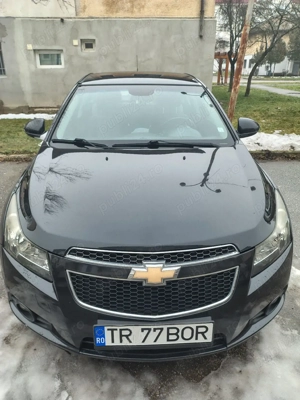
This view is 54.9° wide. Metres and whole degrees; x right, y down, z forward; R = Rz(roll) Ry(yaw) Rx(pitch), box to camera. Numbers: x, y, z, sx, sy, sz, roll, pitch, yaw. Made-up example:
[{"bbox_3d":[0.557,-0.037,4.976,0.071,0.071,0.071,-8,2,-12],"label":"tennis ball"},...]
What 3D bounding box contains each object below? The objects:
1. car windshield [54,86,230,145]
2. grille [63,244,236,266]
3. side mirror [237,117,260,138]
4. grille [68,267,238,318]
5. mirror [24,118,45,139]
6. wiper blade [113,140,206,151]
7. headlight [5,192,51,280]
[{"bbox_3d":[-0.051,-0.704,2.421,1.420,0.130,0.880,-1,51,-3],"label":"car windshield"},{"bbox_3d":[0.018,0.244,1.258,0.770,0.070,0.090,-1,23,-3],"label":"grille"},{"bbox_3d":[0.868,-0.638,2.576,0.200,0.155,0.130,-1,23,-3],"label":"side mirror"},{"bbox_3d":[0.019,0.407,1.263,0.770,0.200,0.120,-1,23,-3],"label":"grille"},{"bbox_3d":[-0.979,-0.616,2.485,0.200,0.155,0.130,-1,23,-3],"label":"mirror"},{"bbox_3d":[0.067,-0.401,2.127,0.660,0.050,0.060,-1,23,-3],"label":"wiper blade"},{"bbox_3d":[-0.633,0.172,1.535,0.360,0.240,0.570,-1,23,-3],"label":"headlight"}]

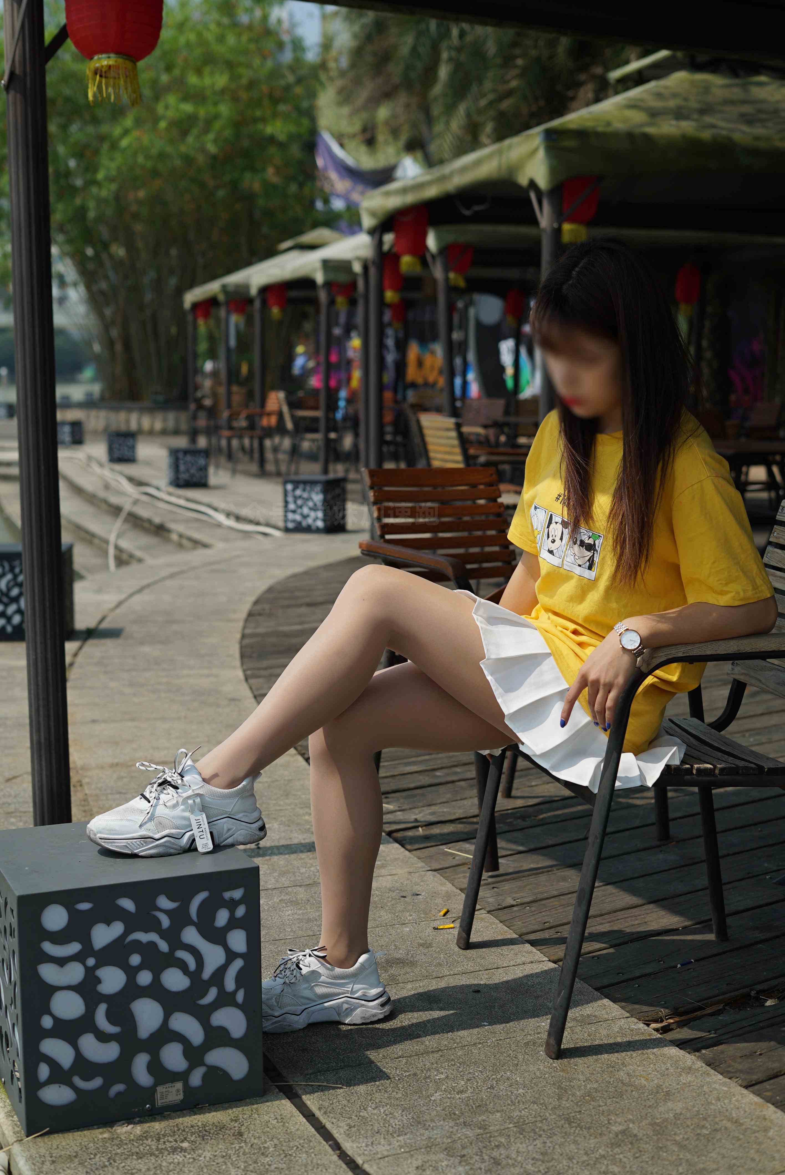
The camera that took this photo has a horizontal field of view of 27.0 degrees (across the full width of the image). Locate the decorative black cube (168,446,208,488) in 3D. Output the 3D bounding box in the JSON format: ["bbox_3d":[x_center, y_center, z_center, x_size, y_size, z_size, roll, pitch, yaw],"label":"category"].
[{"bbox_3d":[-1.920,-1.131,15.497,0.333,0.333,0.333,-3,8,-20],"label":"decorative black cube"}]

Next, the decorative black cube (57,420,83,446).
[{"bbox_3d":[-5.030,-2.373,25.203,0.360,0.360,0.360,3,8,23],"label":"decorative black cube"}]

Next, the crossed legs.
[{"bbox_3d":[-0.065,0.300,2.695,0.620,0.690,0.420,-2,8,-14],"label":"crossed legs"}]

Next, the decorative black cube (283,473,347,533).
[{"bbox_3d":[-0.539,-0.581,11.421,0.350,0.360,0.350,3,8,26],"label":"decorative black cube"}]

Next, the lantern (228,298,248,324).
[{"bbox_3d":[-1.745,-3.162,18.368,0.206,0.383,0.206,-1,7,0],"label":"lantern"}]

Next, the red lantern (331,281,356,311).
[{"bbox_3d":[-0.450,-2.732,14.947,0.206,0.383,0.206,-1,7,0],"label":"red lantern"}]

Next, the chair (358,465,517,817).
[{"bbox_3d":[0.281,0.153,3.863,0.520,0.865,0.580,-5,9,-30],"label":"chair"}]

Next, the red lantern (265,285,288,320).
[{"bbox_3d":[-1.271,-3.162,17.940,0.230,0.470,0.230,0,7,0],"label":"red lantern"}]

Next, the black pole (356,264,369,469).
[{"bbox_3d":[-0.245,-1.732,13.982,0.085,1.970,0.085,0,7,-1],"label":"black pole"}]

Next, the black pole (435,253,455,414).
[{"bbox_3d":[0.382,-1.411,11.322,0.082,1.915,0.082,-3,7,0],"label":"black pole"}]

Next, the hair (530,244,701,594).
[{"bbox_3d":[0.345,-0.269,2.547,0.220,0.530,0.210,-6,9,-37],"label":"hair"}]

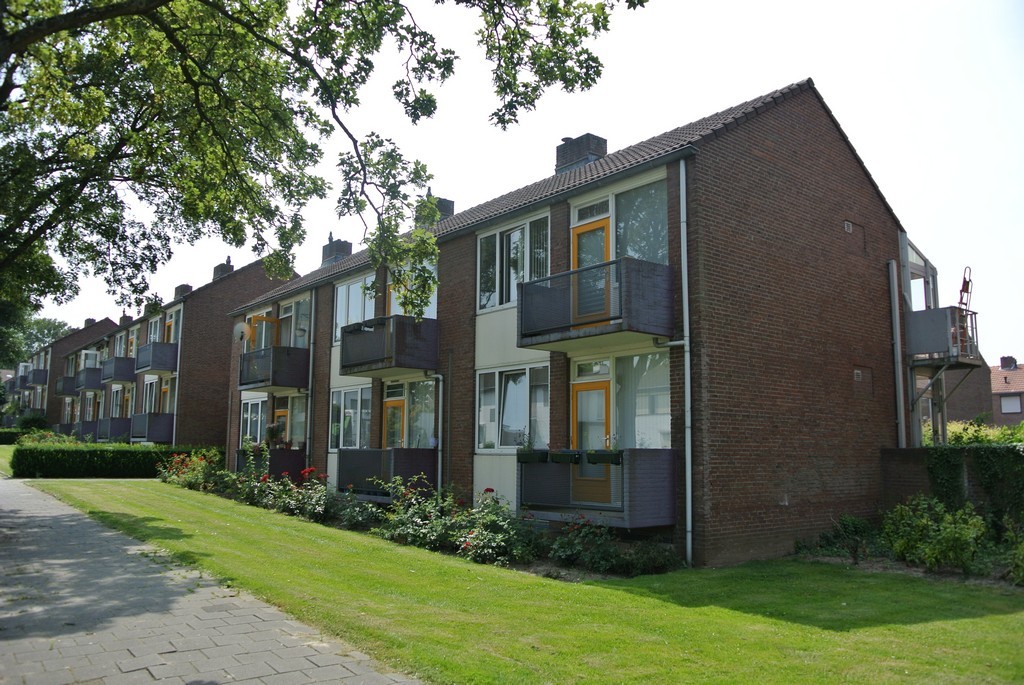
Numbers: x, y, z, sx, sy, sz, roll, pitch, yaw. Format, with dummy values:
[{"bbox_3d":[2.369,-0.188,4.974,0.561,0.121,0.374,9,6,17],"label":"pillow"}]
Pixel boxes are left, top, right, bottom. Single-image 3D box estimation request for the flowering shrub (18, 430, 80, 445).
[{"bbox_3d":[-22.899,4.992,38.391,1.300,0.980,13.000,7,-10,-38],"label":"flowering shrub"}]

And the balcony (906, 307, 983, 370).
[{"bbox_3d":[8.577,-0.024,15.221,1.320,1.150,0.830,7,-10,-38],"label":"balcony"}]

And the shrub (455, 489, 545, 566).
[{"bbox_3d":[-0.202,2.708,11.656,1.150,1.000,1.300,7,-10,-39],"label":"shrub"}]

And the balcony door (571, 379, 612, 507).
[{"bbox_3d":[1.329,1.658,12.693,0.070,2.010,0.910,7,-10,-38],"label":"balcony door"}]

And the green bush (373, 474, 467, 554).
[{"bbox_3d":[-1.542,2.854,13.267,1.300,1.150,1.550,7,-10,-39],"label":"green bush"}]

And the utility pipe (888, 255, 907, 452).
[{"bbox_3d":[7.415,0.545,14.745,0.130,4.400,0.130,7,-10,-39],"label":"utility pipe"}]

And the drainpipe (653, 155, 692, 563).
[{"bbox_3d":[2.342,0.208,11.381,0.100,5.950,0.620,7,-10,-39],"label":"drainpipe"}]

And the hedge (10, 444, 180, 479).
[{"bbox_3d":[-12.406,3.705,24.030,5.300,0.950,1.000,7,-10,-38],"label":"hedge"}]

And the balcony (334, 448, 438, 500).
[{"bbox_3d":[-2.788,2.837,16.619,0.970,1.060,2.460,7,-10,-38],"label":"balcony"}]

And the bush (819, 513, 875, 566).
[{"bbox_3d":[5.078,2.934,11.681,0.750,0.680,0.800,7,-10,-39],"label":"bush"}]

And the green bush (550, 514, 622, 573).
[{"bbox_3d":[0.998,2.693,10.300,0.770,0.750,0.850,7,-10,-38],"label":"green bush"}]

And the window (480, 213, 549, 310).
[{"bbox_3d":[0.027,-1.428,14.583,0.100,1.580,2.160,7,-10,-38],"label":"window"}]

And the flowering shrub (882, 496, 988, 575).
[{"bbox_3d":[5.872,2.639,10.759,1.150,1.020,1.300,7,-10,-39],"label":"flowering shrub"}]

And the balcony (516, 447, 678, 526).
[{"bbox_3d":[1.222,2.167,11.708,0.970,1.075,2.430,7,-10,-38],"label":"balcony"}]

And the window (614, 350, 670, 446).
[{"bbox_3d":[2.072,0.909,11.898,0.080,1.510,1.180,7,-10,-38],"label":"window"}]

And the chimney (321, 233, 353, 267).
[{"bbox_3d":[-6.320,-3.287,27.990,0.680,1.250,1.080,7,-10,-39],"label":"chimney"}]

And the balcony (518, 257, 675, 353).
[{"bbox_3d":[1.257,-0.536,12.185,0.950,1.120,2.500,7,-10,-39],"label":"balcony"}]

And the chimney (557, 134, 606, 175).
[{"bbox_3d":[1.638,-4.350,18.155,0.600,0.760,1.090,7,-10,-38],"label":"chimney"}]

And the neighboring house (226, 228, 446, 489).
[{"bbox_3d":[-3.007,0.478,22.784,7.300,8.500,12.900,7,-10,-39],"label":"neighboring house"}]

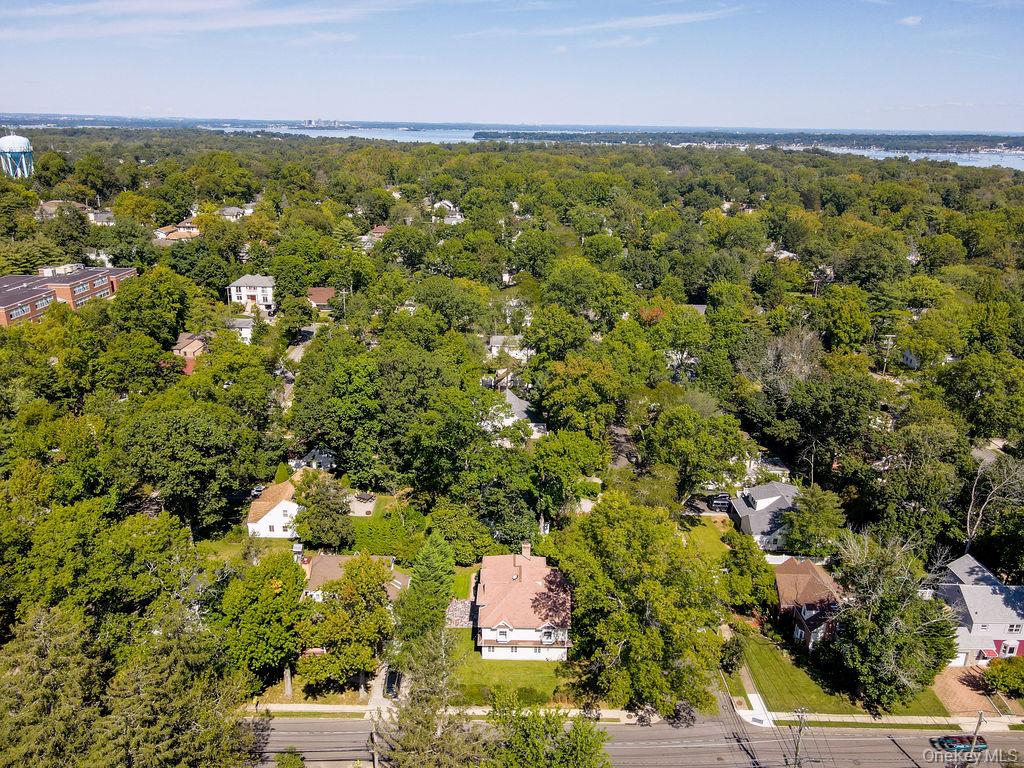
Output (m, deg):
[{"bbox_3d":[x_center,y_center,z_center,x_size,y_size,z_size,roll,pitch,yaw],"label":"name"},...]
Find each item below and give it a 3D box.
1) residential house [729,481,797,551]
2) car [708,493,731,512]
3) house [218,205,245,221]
[{"bbox_3d":[45.593,22.311,121.825,12.600,7.000,13.500,1,20,0],"label":"residential house"},{"bbox_3d":[37.898,21.968,129.910,4.600,1.750,1.920,1,20,0],"label":"car"},{"bbox_3d":[-162.438,-98.931,412.933,14.500,8.500,11.000,1,20,0],"label":"house"}]

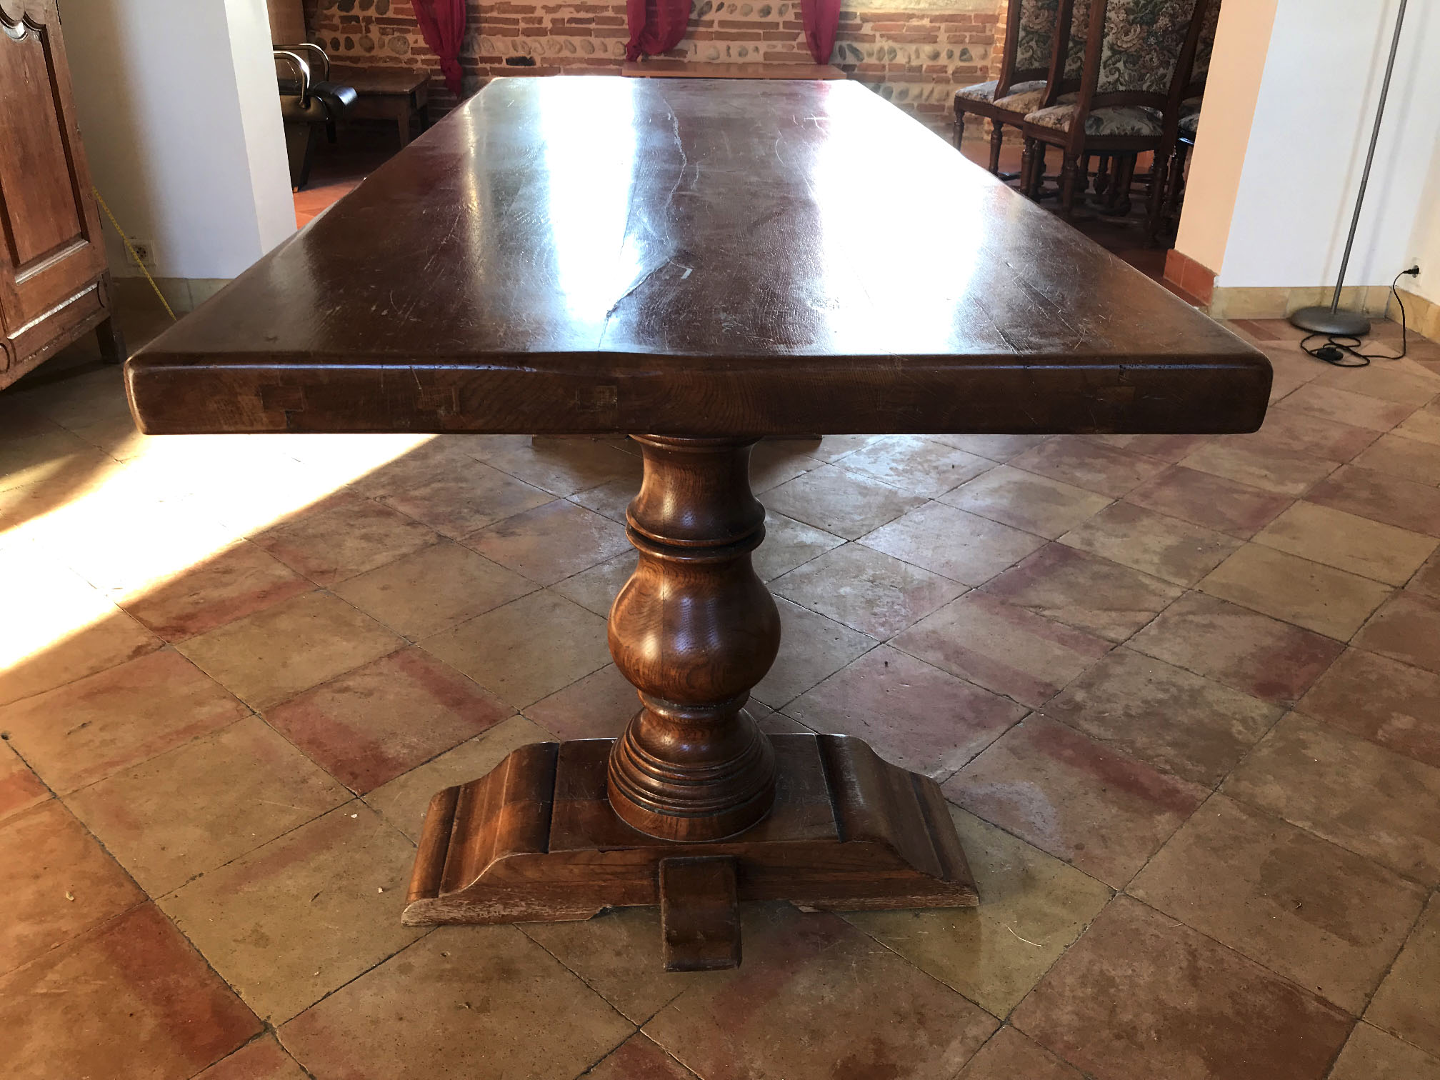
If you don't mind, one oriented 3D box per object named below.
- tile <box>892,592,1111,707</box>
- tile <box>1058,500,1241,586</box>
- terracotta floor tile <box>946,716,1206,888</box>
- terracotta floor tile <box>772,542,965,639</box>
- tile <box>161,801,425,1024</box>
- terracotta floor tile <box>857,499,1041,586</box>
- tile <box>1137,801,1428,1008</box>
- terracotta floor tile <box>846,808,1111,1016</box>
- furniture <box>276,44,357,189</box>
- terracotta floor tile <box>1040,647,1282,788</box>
[{"bbox_3d":[0.482,0.187,1.996,0.284,0.020,0.278,23,34,39],"label":"tile"},{"bbox_3d":[0.930,0.012,2.507,0.298,0.020,0.298,23,34,38],"label":"tile"},{"bbox_3d":[0.524,0.382,1.731,0.294,0.020,0.296,23,33,38],"label":"terracotta floor tile"},{"bbox_3d":[0.276,0.097,2.159,0.275,0.020,0.275,23,34,38],"label":"terracotta floor tile"},{"bbox_3d":[-0.495,0.451,1.439,0.278,0.020,0.275,23,34,38],"label":"tile"},{"bbox_3d":[0.470,0.011,2.353,0.283,0.020,0.280,23,34,38],"label":"terracotta floor tile"},{"bbox_3d":[0.742,0.473,1.548,0.294,0.020,0.296,23,34,38],"label":"tile"},{"bbox_3d":[0.319,0.474,1.535,0.293,0.020,0.290,22,33,37],"label":"terracotta floor tile"},{"bbox_3d":[-2.450,-2.424,6.584,0.620,0.750,0.600,1,26,0],"label":"furniture"},{"bbox_3d":[0.690,0.273,1.816,0.275,0.020,0.275,23,34,38],"label":"terracotta floor tile"}]

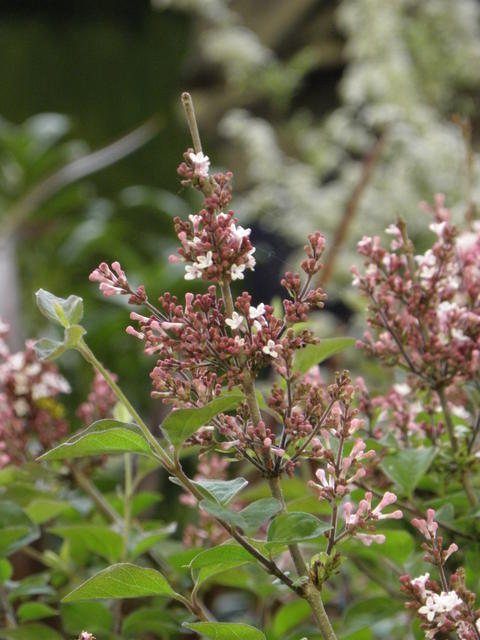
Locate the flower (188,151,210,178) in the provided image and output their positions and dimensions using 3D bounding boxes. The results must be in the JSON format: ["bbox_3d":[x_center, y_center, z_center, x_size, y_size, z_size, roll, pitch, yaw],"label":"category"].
[{"bbox_3d":[-0.022,-0.084,2.200,0.011,0.014,0.010,0,8,0],"label":"flower"}]

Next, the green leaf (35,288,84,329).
[{"bbox_3d":[-0.098,-0.006,2.180,0.026,0.020,0.018,0,8,0],"label":"green leaf"}]

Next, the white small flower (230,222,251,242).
[{"bbox_3d":[0.000,-0.034,1.590,0.008,0.008,0.007,0,7,0],"label":"white small flower"}]

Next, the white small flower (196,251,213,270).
[{"bbox_3d":[-0.017,-0.028,1.900,0.007,0.009,0.007,2,6,15],"label":"white small flower"}]

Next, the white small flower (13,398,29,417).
[{"bbox_3d":[-0.141,0.056,2.600,0.010,0.011,0.008,0,8,0],"label":"white small flower"}]

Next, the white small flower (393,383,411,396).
[{"bbox_3d":[0.071,0.030,1.770,0.008,0.006,0.007,0,7,0],"label":"white small flower"}]

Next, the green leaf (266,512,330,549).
[{"bbox_3d":[0.032,0.114,2.190,0.035,0.017,0.026,0,8,0],"label":"green leaf"}]

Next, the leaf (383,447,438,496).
[{"bbox_3d":[0.071,0.064,1.700,0.024,0.021,0.014,0,7,0],"label":"leaf"}]

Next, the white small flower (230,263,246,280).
[{"bbox_3d":[-0.001,-0.026,2.190,0.008,0.009,0.007,-1,8,-10],"label":"white small flower"}]

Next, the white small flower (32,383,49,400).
[{"bbox_3d":[-0.105,0.038,2.130,0.008,0.009,0.008,0,6,0],"label":"white small flower"}]

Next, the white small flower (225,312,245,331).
[{"bbox_3d":[-0.003,0.001,1.900,0.009,0.008,0.007,1,6,5],"label":"white small flower"}]

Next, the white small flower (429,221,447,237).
[{"bbox_3d":[0.098,-0.045,2.000,0.009,0.008,0.008,3,6,25],"label":"white small flower"}]

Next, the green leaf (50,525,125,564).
[{"bbox_3d":[-0.092,0.132,2.400,0.044,0.020,0.030,0,8,0],"label":"green leaf"}]

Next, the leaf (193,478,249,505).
[{"bbox_3d":[-0.009,0.080,1.890,0.025,0.012,0.020,0,6,0],"label":"leaf"}]

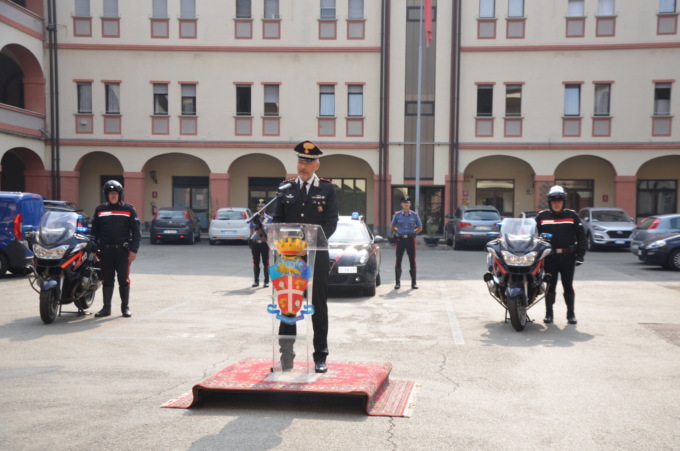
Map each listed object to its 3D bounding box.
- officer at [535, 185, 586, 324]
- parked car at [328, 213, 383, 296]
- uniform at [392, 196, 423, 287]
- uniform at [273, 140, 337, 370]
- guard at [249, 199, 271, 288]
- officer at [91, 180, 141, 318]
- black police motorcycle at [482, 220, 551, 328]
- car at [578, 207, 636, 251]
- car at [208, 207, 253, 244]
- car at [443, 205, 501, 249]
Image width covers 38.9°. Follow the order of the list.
[{"bbox_3d":[2.990,0.393,12.980,0.700,1.850,0.400,1,1,10],"label":"officer"},{"bbox_3d":[-0.140,0.491,18.750,1.820,1.500,4.350,1,1,5],"label":"parked car"},{"bbox_3d":[1.300,0.341,18.800,0.600,1.800,0.360,1,1,3],"label":"uniform"},{"bbox_3d":[-0.280,0.248,7.870,0.530,1.870,0.400,1,1,7],"label":"uniform"},{"bbox_3d":[-1.520,0.344,18.600,0.520,1.710,0.380,1,1,-3],"label":"guard"},{"bbox_3d":[-3.140,0.312,13.500,0.610,1.870,0.380,1,1,5],"label":"officer"},{"bbox_3d":[2.400,0.615,13.150,0.910,1.430,2.200,1,1,9],"label":"black police motorcycle"},{"bbox_3d":[10.700,0.190,38.400,1.870,1.660,4.450,1,1,4],"label":"car"},{"bbox_3d":[-4.360,0.030,39.800,1.690,1.490,4.030,1,1,-2],"label":"car"},{"bbox_3d":[5.420,0.090,38.800,1.980,1.740,5.000,1,1,0],"label":"car"}]

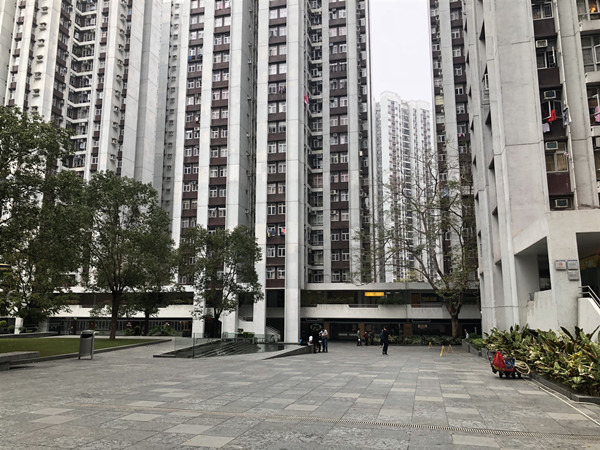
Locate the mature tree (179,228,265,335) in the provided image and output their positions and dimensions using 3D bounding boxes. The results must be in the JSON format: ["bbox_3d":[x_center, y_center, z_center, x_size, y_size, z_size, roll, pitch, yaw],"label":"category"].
[{"bbox_3d":[-8.636,6.106,52.736,8.670,11.840,8.200,2,-10,-9],"label":"mature tree"}]

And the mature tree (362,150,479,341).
[{"bbox_3d":[12.556,1.725,51.479,12.080,20.320,11.000,-2,-10,14],"label":"mature tree"}]

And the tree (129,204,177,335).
[{"bbox_3d":[-15.896,4.631,51.977,5.620,13.960,5.800,3,-10,-17],"label":"tree"}]

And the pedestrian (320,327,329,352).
[{"bbox_3d":[1.673,7.857,33.142,0.420,1.680,0.520,5,-11,-25],"label":"pedestrian"}]

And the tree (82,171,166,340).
[{"bbox_3d":[-13.799,2.183,38.193,6.340,13.240,6.600,4,-11,-20],"label":"tree"}]

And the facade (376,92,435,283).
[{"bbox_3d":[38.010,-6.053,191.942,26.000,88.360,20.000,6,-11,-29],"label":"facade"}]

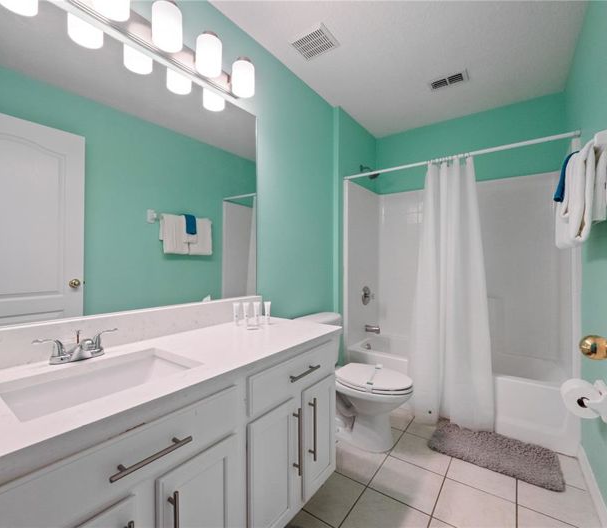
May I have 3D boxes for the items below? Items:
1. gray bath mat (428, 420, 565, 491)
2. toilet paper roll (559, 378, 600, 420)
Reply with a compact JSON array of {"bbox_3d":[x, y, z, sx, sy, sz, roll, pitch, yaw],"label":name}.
[{"bbox_3d":[1.141,1.123,1.726,0.618,0.025,0.365,0,0,34],"label":"gray bath mat"},{"bbox_3d":[1.189,0.568,1.221,0.132,0.132,0.105,0,0,36],"label":"toilet paper roll"}]

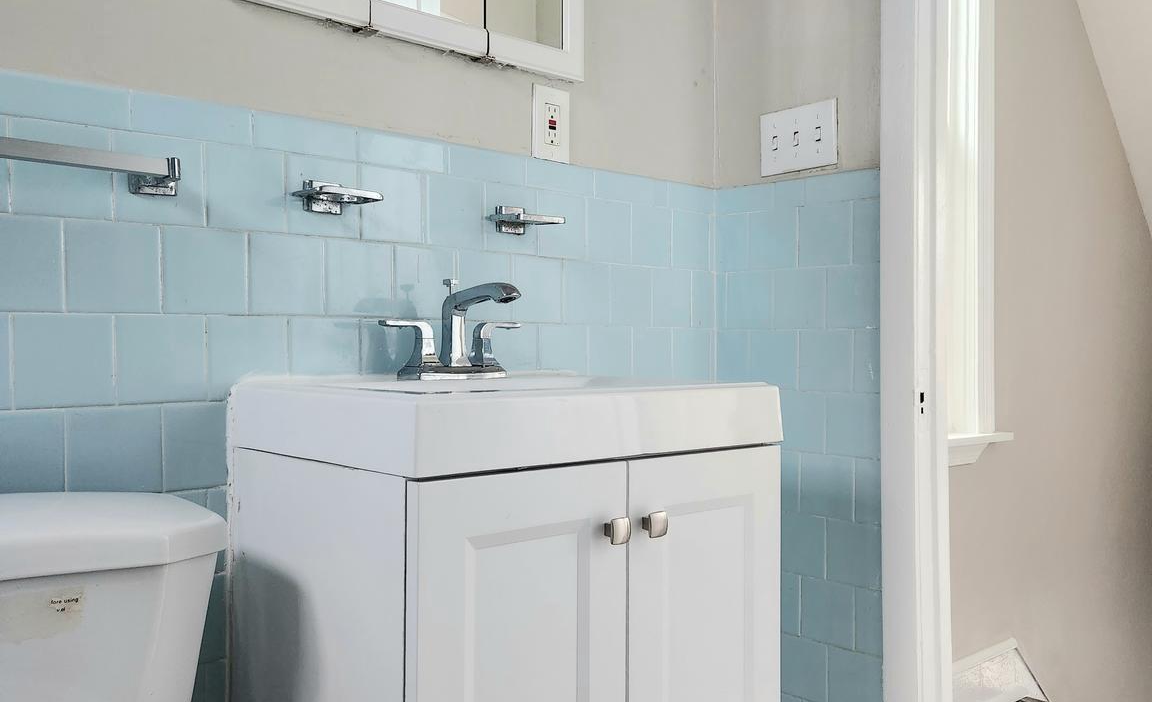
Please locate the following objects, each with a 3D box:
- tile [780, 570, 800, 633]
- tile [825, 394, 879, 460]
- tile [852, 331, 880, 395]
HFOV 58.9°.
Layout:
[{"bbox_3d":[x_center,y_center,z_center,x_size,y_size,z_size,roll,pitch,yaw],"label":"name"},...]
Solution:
[{"bbox_3d":[0.363,0.453,1.855,0.010,0.108,0.107,0,-1,-43],"label":"tile"},{"bbox_3d":[0.474,0.125,1.728,0.009,0.108,0.108,0,0,-42],"label":"tile"},{"bbox_3d":[0.493,0.018,1.717,0.010,0.104,0.053,0,-1,-43],"label":"tile"}]

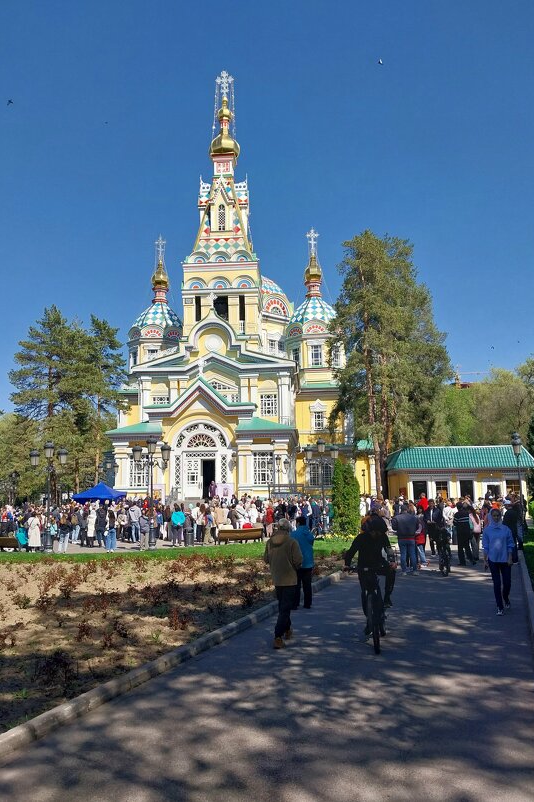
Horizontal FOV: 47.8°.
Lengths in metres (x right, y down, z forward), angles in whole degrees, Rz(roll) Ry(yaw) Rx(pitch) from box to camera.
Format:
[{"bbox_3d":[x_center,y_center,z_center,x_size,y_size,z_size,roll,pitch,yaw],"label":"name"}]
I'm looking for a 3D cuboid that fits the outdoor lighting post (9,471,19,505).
[{"bbox_3d":[-19.442,7.666,46.113,1.500,4.550,0.500,0,-10,-6],"label":"outdoor lighting post"}]

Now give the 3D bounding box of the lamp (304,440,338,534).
[{"bbox_3d":[2.660,4.107,28.809,1.600,4.600,0.450,-1,-10,0],"label":"lamp"}]

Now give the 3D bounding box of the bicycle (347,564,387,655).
[{"bbox_3d":[1.491,2.792,8.294,0.660,1.070,1.700,-4,-9,16],"label":"bicycle"}]

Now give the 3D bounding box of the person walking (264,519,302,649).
[{"bbox_3d":[0.204,2.518,8.500,0.530,1.720,0.500,-4,-9,16],"label":"person walking"}]

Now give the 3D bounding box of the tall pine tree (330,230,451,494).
[{"bbox_3d":[9.074,-2.486,47.647,9.000,23.400,8.500,-1,-9,0],"label":"tall pine tree"}]

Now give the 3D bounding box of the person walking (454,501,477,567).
[{"bbox_3d":[5.528,3.733,16.969,0.560,1.730,0.480,-4,-9,17],"label":"person walking"}]

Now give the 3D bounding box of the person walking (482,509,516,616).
[{"bbox_3d":[3.655,2.519,9.462,0.500,1.620,0.380,-5,-11,22],"label":"person walking"}]

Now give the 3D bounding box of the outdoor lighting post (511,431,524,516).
[{"bbox_3d":[10.476,3.513,24.817,0.420,4.500,0.420,-5,-11,22],"label":"outdoor lighting post"}]

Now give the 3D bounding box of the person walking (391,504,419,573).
[{"bbox_3d":[3.489,3.550,15.502,0.640,1.720,0.420,-3,-9,11],"label":"person walking"}]

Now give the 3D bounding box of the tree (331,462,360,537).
[{"bbox_3d":[3.470,4.469,27.502,1.300,3.500,1.250,-1,-10,0],"label":"tree"}]

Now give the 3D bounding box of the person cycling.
[{"bbox_3d":[1.473,2.368,8.488,0.700,1.560,0.800,-4,-9,16],"label":"person cycling"}]

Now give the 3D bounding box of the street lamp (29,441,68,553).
[{"bbox_3d":[-8.750,3.874,24.422,1.480,4.360,0.500,-2,-9,3],"label":"street lamp"}]

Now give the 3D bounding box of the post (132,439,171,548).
[{"bbox_3d":[-4.843,3.813,25.213,1.580,4.550,0.450,-1,-10,0],"label":"post"}]

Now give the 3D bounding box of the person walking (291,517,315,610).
[{"bbox_3d":[0.635,2.949,11.044,0.500,1.650,0.420,-2,-9,7],"label":"person walking"}]

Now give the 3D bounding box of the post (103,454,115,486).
[{"bbox_3d":[-11.101,6.247,42.113,1.450,4.550,0.450,-1,-10,0],"label":"post"}]

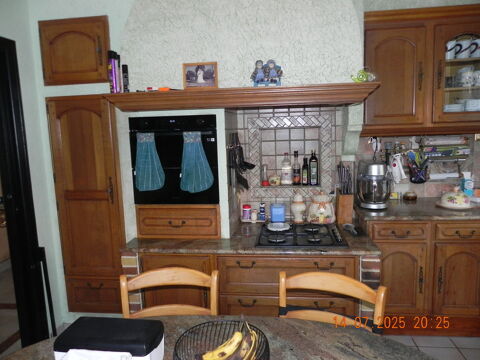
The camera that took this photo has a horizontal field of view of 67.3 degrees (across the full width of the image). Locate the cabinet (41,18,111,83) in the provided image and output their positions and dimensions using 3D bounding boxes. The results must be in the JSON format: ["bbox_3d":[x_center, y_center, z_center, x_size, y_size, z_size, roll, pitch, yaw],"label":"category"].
[{"bbox_3d":[-1.052,-0.853,2.501,0.461,0.408,0.367,-1,7,7],"label":"cabinet"}]

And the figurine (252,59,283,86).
[{"bbox_3d":[0.175,-0.683,2.329,0.203,0.183,0.102,-1,8,8],"label":"figurine"}]

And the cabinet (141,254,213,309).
[{"bbox_3d":[-0.376,0.705,2.655,0.507,0.540,0.558,-1,8,8],"label":"cabinet"}]

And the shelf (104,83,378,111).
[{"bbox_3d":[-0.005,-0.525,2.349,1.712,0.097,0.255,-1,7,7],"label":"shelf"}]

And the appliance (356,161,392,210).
[{"bbox_3d":[1.041,0.020,2.834,0.245,0.357,0.347,-1,7,7],"label":"appliance"}]

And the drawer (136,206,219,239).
[{"bbox_3d":[-0.411,0.269,2.749,0.604,0.236,0.469,-1,7,7],"label":"drawer"}]

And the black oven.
[{"bbox_3d":[-0.418,-0.161,2.699,0.595,0.595,0.550,-1,8,8],"label":"black oven"}]

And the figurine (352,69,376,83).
[{"bbox_3d":[0.746,-0.620,2.178,0.146,0.084,0.071,-1,7,7],"label":"figurine"}]

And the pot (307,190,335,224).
[{"bbox_3d":[0.633,0.215,2.823,0.216,0.251,0.173,-1,8,8],"label":"pot"}]

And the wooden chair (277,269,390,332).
[{"bbox_3d":[0.270,0.830,1.262,0.431,0.898,0.457,2,9,26],"label":"wooden chair"}]

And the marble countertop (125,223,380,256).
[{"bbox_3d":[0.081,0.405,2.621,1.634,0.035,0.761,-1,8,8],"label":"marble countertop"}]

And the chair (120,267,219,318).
[{"bbox_3d":[-0.280,0.850,1.389,0.440,0.885,0.480,-2,8,-1],"label":"chair"}]

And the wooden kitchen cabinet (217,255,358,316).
[{"bbox_3d":[0.332,0.737,2.577,0.877,0.630,0.592,-1,7,7],"label":"wooden kitchen cabinet"}]

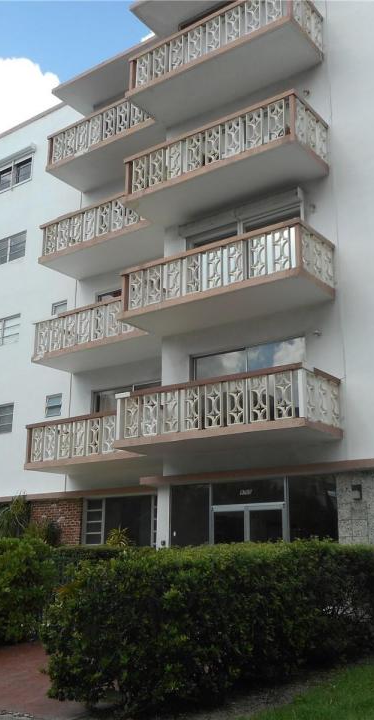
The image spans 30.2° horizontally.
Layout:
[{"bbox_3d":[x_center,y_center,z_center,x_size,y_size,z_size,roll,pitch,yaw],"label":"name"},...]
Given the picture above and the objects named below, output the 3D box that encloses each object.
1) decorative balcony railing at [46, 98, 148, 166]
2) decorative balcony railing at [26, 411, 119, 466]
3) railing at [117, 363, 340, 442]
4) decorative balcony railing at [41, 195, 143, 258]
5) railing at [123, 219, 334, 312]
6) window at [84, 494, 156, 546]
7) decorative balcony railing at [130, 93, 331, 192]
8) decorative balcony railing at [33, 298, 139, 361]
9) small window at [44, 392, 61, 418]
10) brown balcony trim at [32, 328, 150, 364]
[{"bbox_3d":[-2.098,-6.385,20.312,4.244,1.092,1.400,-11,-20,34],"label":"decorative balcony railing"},{"bbox_3d":[-2.167,2.156,18.272,4.330,1.140,1.550,-11,-20,34],"label":"decorative balcony railing"},{"bbox_3d":[0.789,1.111,14.538,4.528,1.071,1.677,-11,-20,34],"label":"railing"},{"bbox_3d":[-2.113,-3.574,19.643,4.283,1.026,1.548,-11,-20,34],"label":"decorative balcony railing"},{"bbox_3d":[0.830,-1.782,15.699,4.650,1.100,1.670,-11,-20,34],"label":"railing"},{"bbox_3d":[-1.733,4.281,18.401,2.850,1.440,0.150,-11,-20,34],"label":"window"},{"bbox_3d":[0.786,-4.455,15.812,4.522,1.004,1.563,-11,-20,35],"label":"decorative balcony railing"},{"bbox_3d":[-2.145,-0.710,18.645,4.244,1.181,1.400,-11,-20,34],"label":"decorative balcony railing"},{"bbox_3d":[-3.994,1.355,20.704,0.658,0.639,0.110,-11,-20,34],"label":"small window"},{"bbox_3d":[-2.539,-0.345,18.139,4.322,0.187,0.150,-11,-20,34],"label":"brown balcony trim"}]

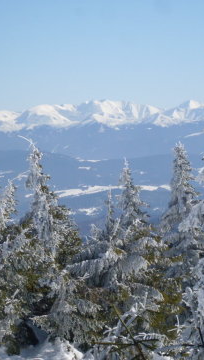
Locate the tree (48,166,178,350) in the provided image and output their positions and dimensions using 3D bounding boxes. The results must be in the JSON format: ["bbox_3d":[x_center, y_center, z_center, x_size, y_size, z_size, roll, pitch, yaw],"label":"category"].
[{"bbox_3d":[0.108,0.860,18.000,1.400,2.118,1.400,0,2,0],"label":"tree"}]

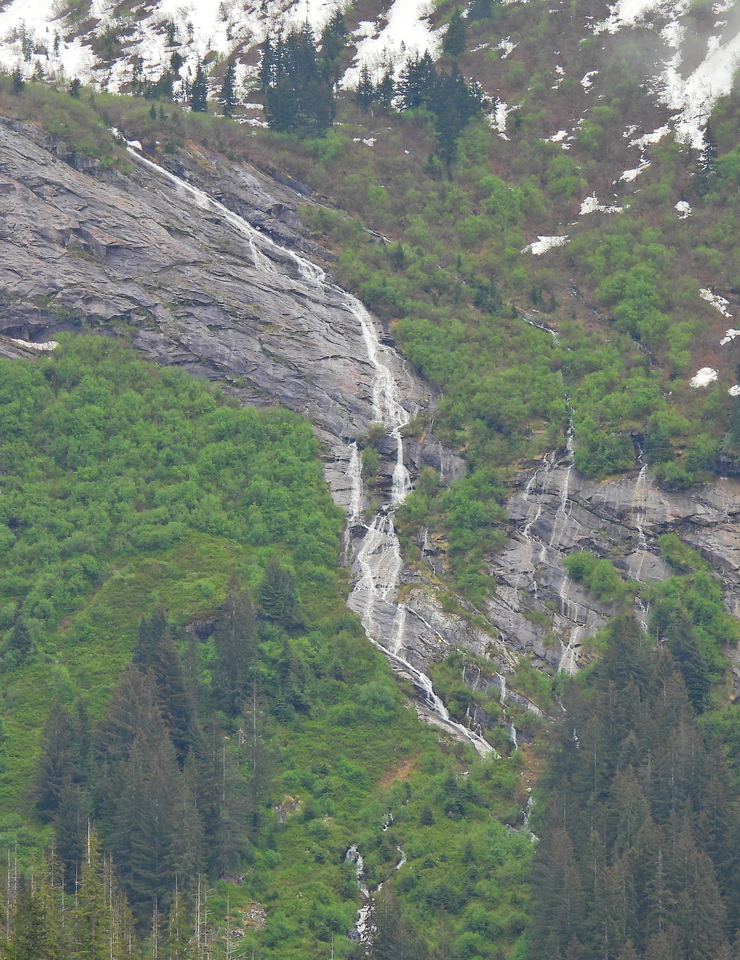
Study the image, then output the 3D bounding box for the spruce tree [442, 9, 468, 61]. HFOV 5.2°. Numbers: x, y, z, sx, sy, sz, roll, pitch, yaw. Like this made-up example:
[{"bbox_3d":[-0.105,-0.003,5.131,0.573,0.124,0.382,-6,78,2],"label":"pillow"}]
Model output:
[{"bbox_3d":[19.760,-102.720,1880.000,6.010,11.200,6.010,0,-10,0],"label":"spruce tree"}]

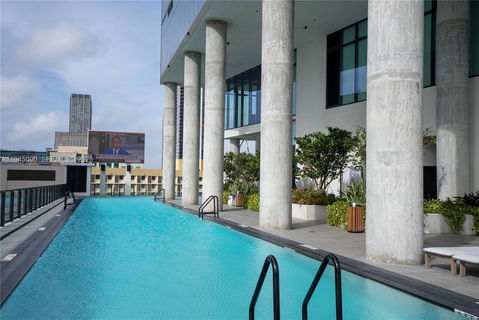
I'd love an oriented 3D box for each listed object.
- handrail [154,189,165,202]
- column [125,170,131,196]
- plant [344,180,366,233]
[{"bbox_3d":[-6.109,2.746,35.944,0.820,1.000,0.600,2,-3,-17],"label":"handrail"},{"bbox_3d":[-10.898,2.322,45.800,0.514,2.508,0.514,2,-3,-17],"label":"column"},{"bbox_3d":[3.750,1.505,15.059,0.600,1.660,0.600,1,-3,0],"label":"plant"}]

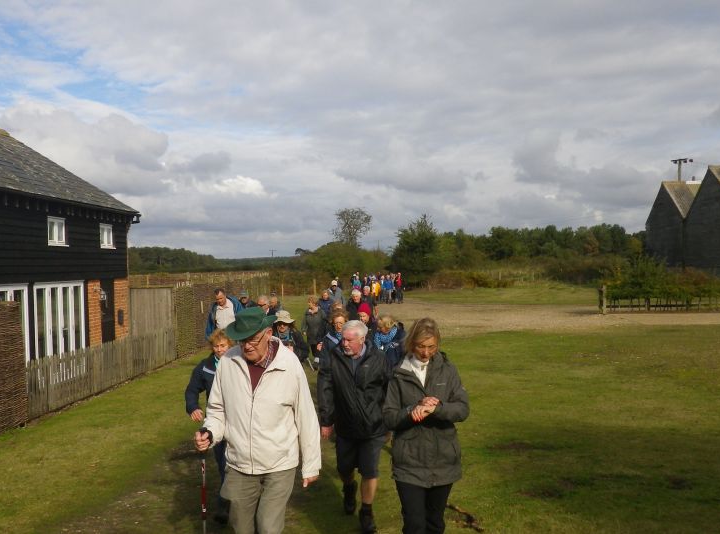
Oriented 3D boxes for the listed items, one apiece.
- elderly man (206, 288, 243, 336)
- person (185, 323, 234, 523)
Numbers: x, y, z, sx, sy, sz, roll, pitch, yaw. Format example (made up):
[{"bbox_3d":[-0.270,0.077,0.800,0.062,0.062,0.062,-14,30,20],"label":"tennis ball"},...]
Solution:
[{"bbox_3d":[-1.990,1.220,10.400,0.580,1.780,0.420,0,0,-6],"label":"elderly man"},{"bbox_3d":[-1.140,1.300,5.800,0.560,1.610,0.420,0,0,-5],"label":"person"}]

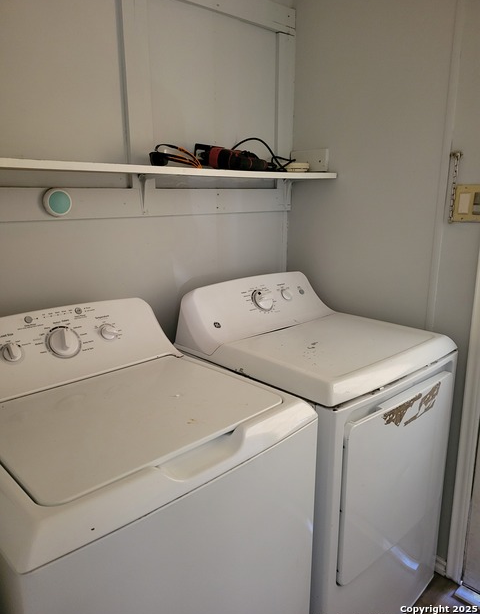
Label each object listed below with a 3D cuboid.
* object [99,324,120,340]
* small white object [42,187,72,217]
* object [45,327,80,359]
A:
[{"bbox_3d":[-0.361,0.066,1.335,0.050,0.050,0.028,-13,-17,-43],"label":"object"},{"bbox_3d":[-0.506,-0.292,1.349,0.080,0.080,0.027,-12,18,-42],"label":"small white object"},{"bbox_3d":[-0.454,0.088,1.250,0.080,0.080,0.030,-13,-17,-43],"label":"object"}]

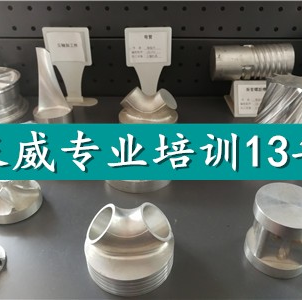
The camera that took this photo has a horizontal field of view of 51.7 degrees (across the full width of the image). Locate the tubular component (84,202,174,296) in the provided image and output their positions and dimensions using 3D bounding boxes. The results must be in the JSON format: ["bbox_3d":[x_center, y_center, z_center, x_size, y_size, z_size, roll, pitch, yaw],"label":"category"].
[{"bbox_3d":[-0.017,0.066,0.242,0.070,0.054,0.070,0,36,0],"label":"tubular component"}]

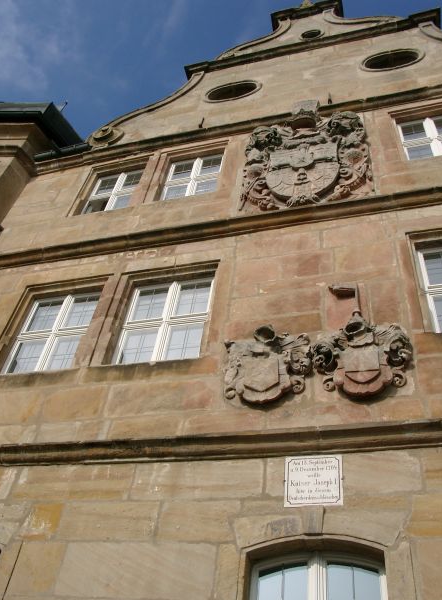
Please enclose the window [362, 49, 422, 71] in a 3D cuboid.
[{"bbox_3d":[3.167,-4.411,10.884,1.137,0.902,0.141,-7,-48,15],"label":"window"}]

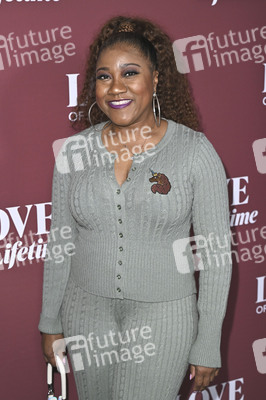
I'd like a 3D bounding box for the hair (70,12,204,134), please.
[{"bbox_3d":[0.012,-0.315,1.770,0.330,0.335,0.260,4,15,16],"label":"hair"}]

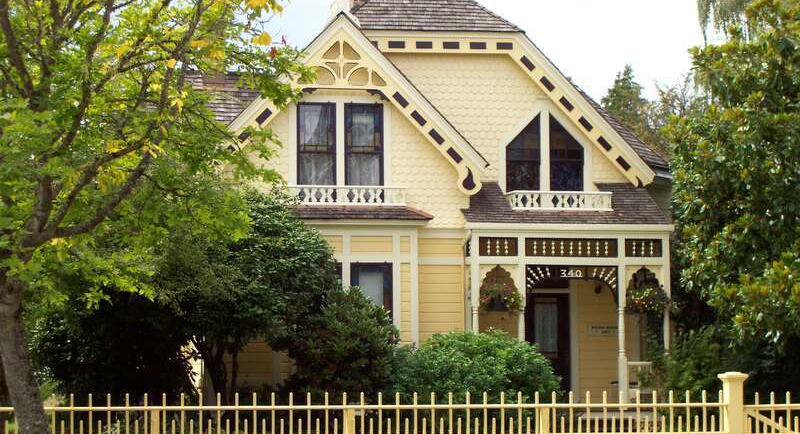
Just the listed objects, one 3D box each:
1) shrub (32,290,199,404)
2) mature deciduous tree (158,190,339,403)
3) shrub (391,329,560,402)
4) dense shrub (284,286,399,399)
[{"bbox_3d":[-5.043,2.623,33.101,2.792,2.642,2.600,0,-4,-9],"label":"shrub"},{"bbox_3d":[-2.678,1.730,33.561,3.064,4.449,3.100,0,-4,-9],"label":"mature deciduous tree"},{"bbox_3d":[1.296,2.879,32.279,2.790,1.923,2.400,0,-4,-9],"label":"shrub"},{"bbox_3d":[-1.033,2.586,33.703,1.952,2.736,2.000,0,-4,-9],"label":"dense shrub"}]

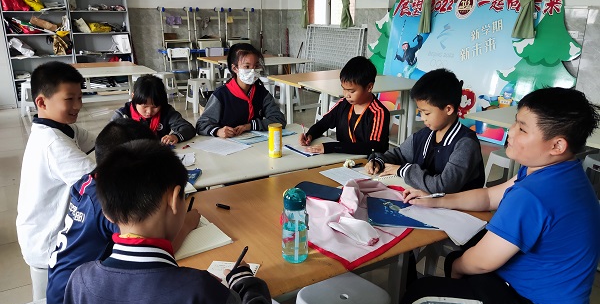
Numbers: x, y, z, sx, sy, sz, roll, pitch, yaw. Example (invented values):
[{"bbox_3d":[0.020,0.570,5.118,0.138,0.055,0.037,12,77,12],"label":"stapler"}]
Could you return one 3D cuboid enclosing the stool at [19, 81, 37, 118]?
[{"bbox_3d":[-3.904,-0.778,6.428,0.360,0.460,0.360,-8,20,-24],"label":"stool"}]

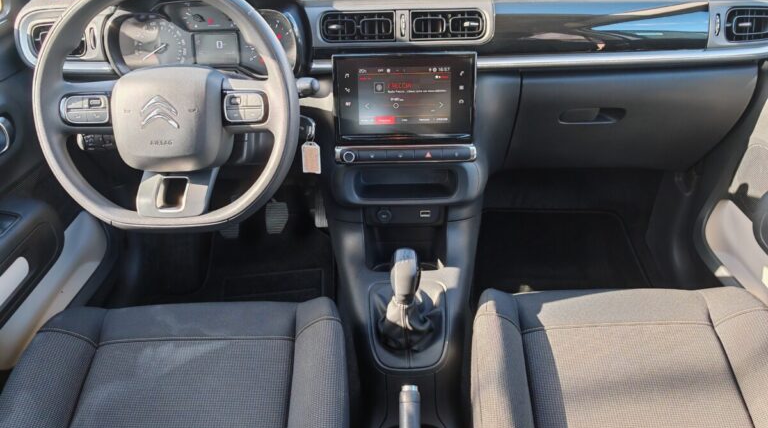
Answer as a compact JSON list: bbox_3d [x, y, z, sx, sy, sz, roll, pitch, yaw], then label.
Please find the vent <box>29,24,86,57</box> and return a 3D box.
[{"bbox_3d":[-0.547,-0.295,1.010,0.093,0.052,0.035,-8,23,-10],"label":"vent"}]

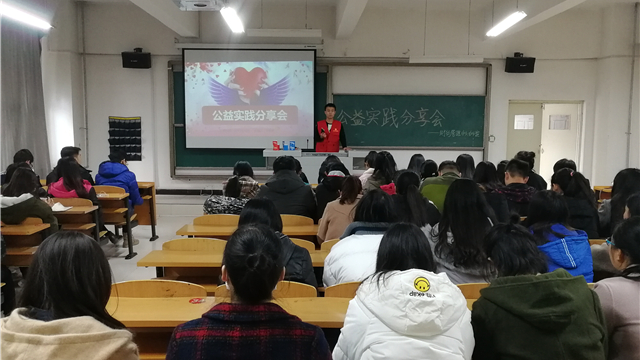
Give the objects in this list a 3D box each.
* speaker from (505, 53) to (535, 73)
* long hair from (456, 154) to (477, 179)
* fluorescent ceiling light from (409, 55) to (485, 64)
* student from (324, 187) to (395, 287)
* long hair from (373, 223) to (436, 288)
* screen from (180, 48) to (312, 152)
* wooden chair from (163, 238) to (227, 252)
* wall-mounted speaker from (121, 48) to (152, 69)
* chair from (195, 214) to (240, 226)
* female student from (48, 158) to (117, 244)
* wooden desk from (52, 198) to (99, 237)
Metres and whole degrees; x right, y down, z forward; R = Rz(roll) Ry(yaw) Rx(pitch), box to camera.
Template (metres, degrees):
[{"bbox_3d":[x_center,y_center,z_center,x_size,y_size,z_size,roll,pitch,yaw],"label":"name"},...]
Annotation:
[{"bbox_3d":[3.746,-2.163,9.350,0.520,0.300,0.290,1,13,2],"label":"speaker"},{"bbox_3d":[1.786,-0.115,6.105,0.210,0.360,0.230,0,6,-1],"label":"long hair"},{"bbox_3d":[2.166,-2.058,8.528,1.290,0.130,0.150,0,6,-1],"label":"fluorescent ceiling light"},{"bbox_3d":[0.260,0.656,2.809,0.540,1.230,0.750,0,6,-1],"label":"student"},{"bbox_3d":[0.298,0.269,1.753,0.210,0.260,0.230,0,6,-1],"label":"long hair"},{"bbox_3d":[-1.328,-1.517,9.467,2.520,1.940,0.040,0,6,-1],"label":"screen"},{"bbox_3d":[-0.798,0.770,3.538,0.480,0.827,0.500,0,6,-1],"label":"wooden chair"},{"bbox_3d":[-3.394,-2.214,9.208,0.520,0.300,0.290,0,13,-5],"label":"wall-mounted speaker"},{"bbox_3d":[-0.811,0.652,4.344,0.480,0.820,0.460,0,6,-1],"label":"chair"},{"bbox_3d":[-2.451,0.359,5.339,0.490,1.220,0.760,0,6,-1],"label":"female student"},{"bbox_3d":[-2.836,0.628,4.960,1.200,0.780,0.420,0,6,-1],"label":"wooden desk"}]

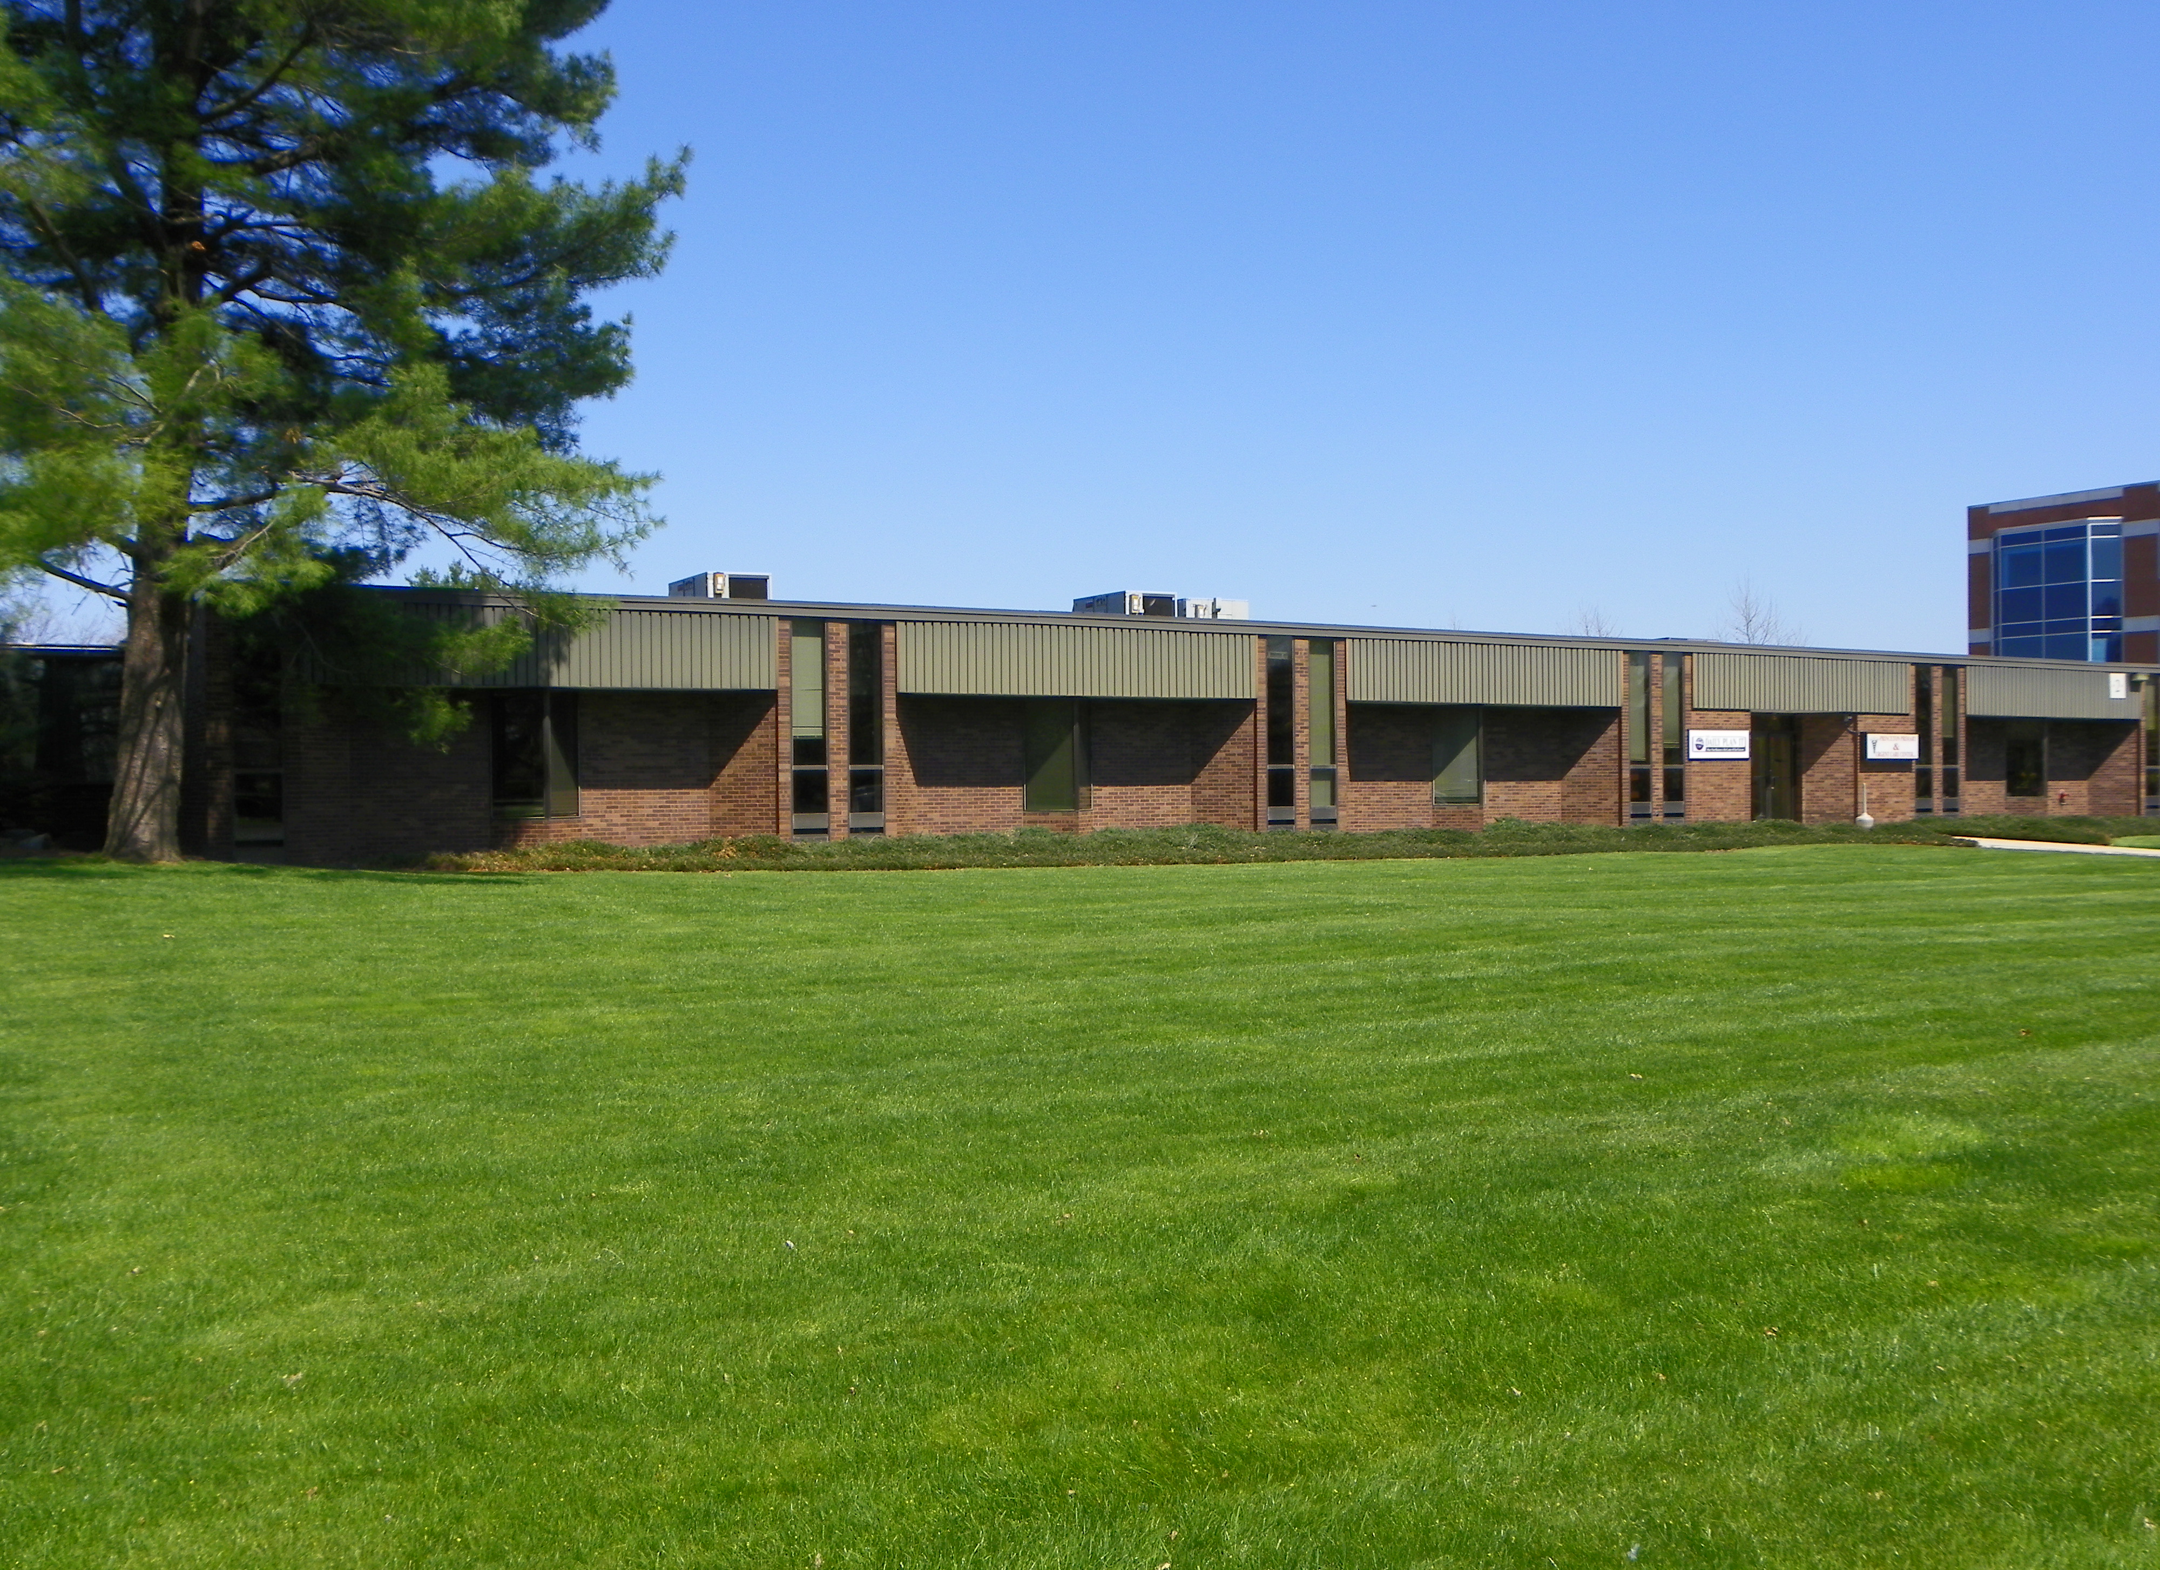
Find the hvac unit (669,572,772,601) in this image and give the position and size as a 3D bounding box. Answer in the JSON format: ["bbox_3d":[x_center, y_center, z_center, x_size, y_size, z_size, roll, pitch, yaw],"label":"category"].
[{"bbox_3d":[-6.450,-3.228,36.938,1.220,0.930,1.971,0,0,-31],"label":"hvac unit"}]

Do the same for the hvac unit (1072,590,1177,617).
[{"bbox_3d":[0.918,-3.319,41.455,1.220,0.930,1.971,0,0,-31],"label":"hvac unit"}]

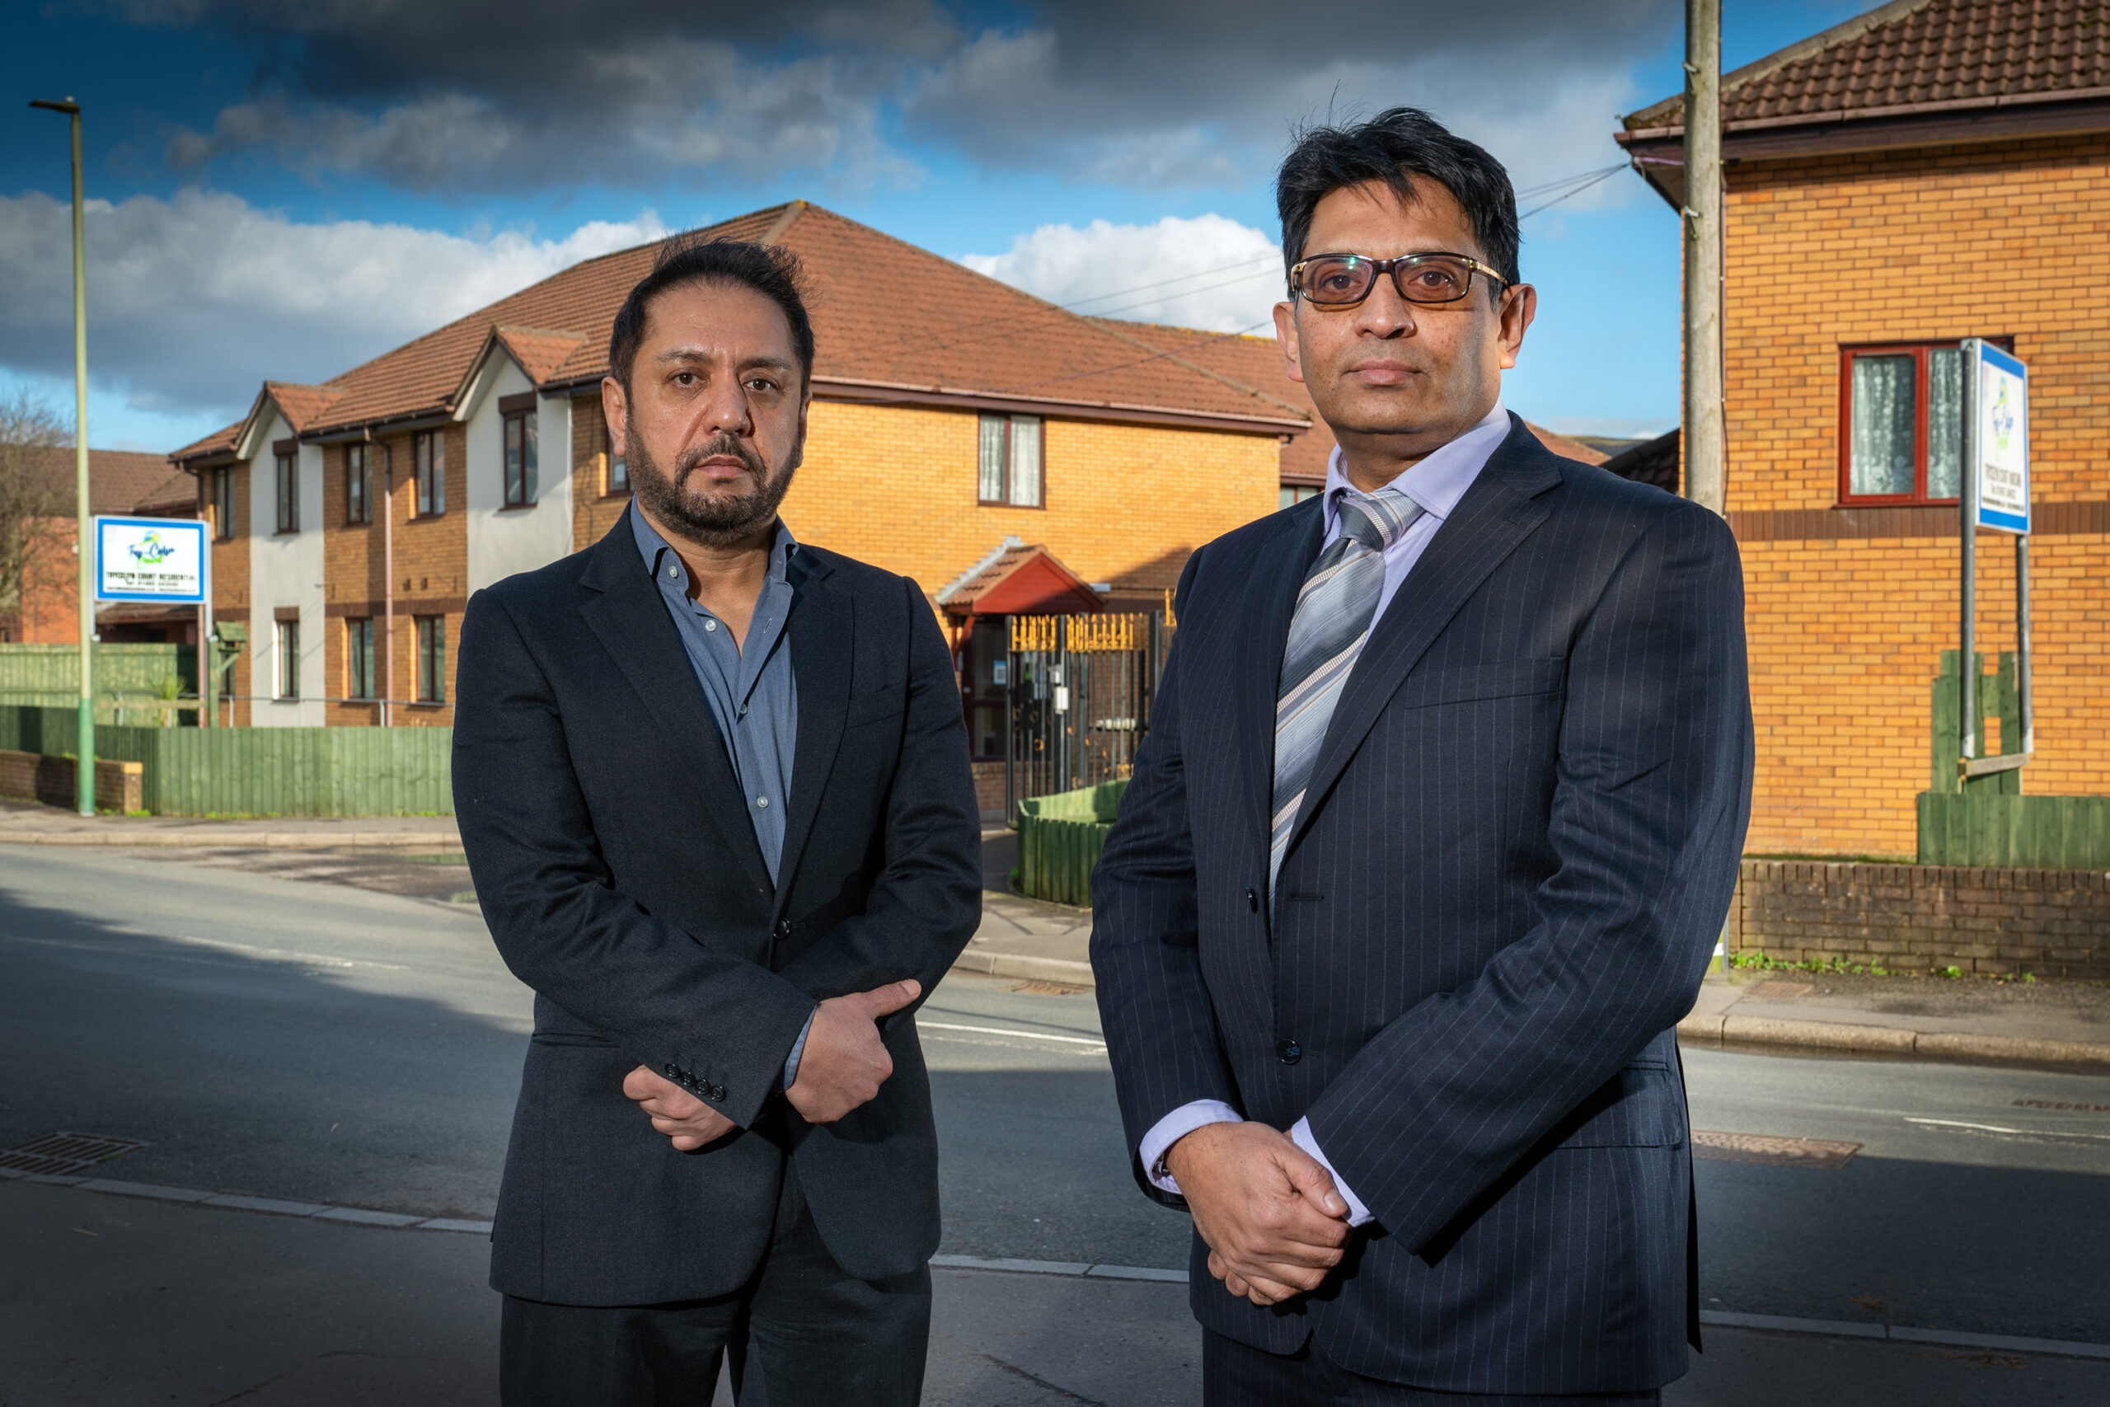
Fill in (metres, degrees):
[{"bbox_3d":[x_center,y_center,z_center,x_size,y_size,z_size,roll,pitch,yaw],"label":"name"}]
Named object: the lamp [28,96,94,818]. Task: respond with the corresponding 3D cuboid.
[{"bbox_3d":[-11.150,-2.790,25.050,0.240,8.120,0.660,1,1,45],"label":"lamp"}]

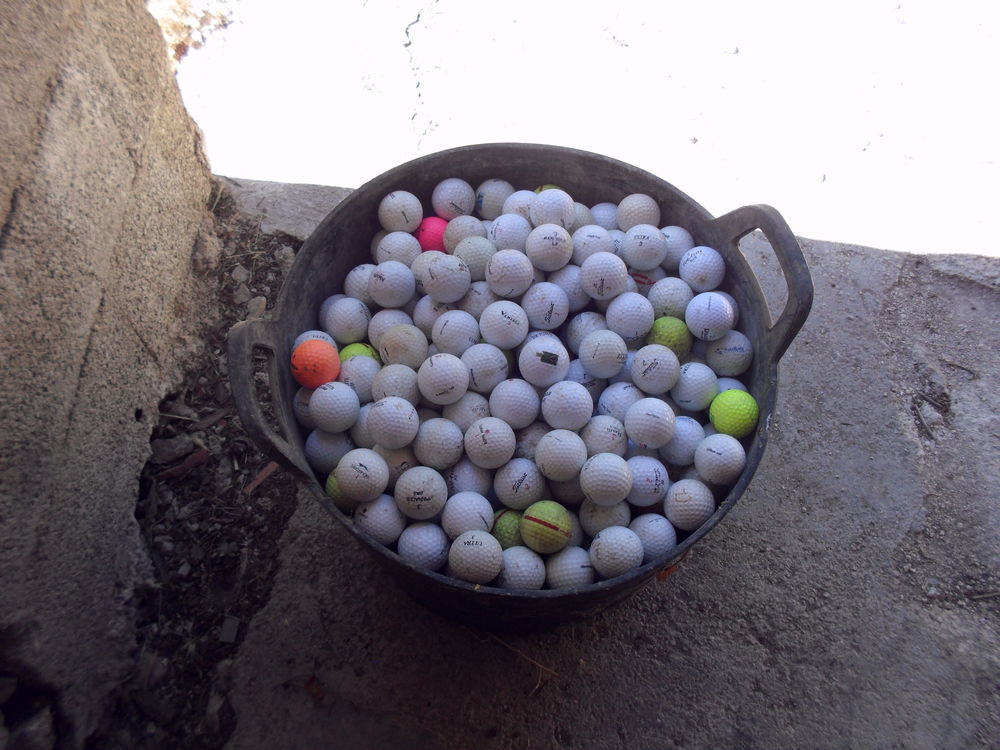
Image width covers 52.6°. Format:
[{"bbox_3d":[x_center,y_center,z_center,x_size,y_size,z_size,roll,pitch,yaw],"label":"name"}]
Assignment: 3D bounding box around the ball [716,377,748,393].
[{"bbox_3d":[0.212,0.023,0.949,0.043,0.043,0.043,5,64,0],"label":"ball"}]

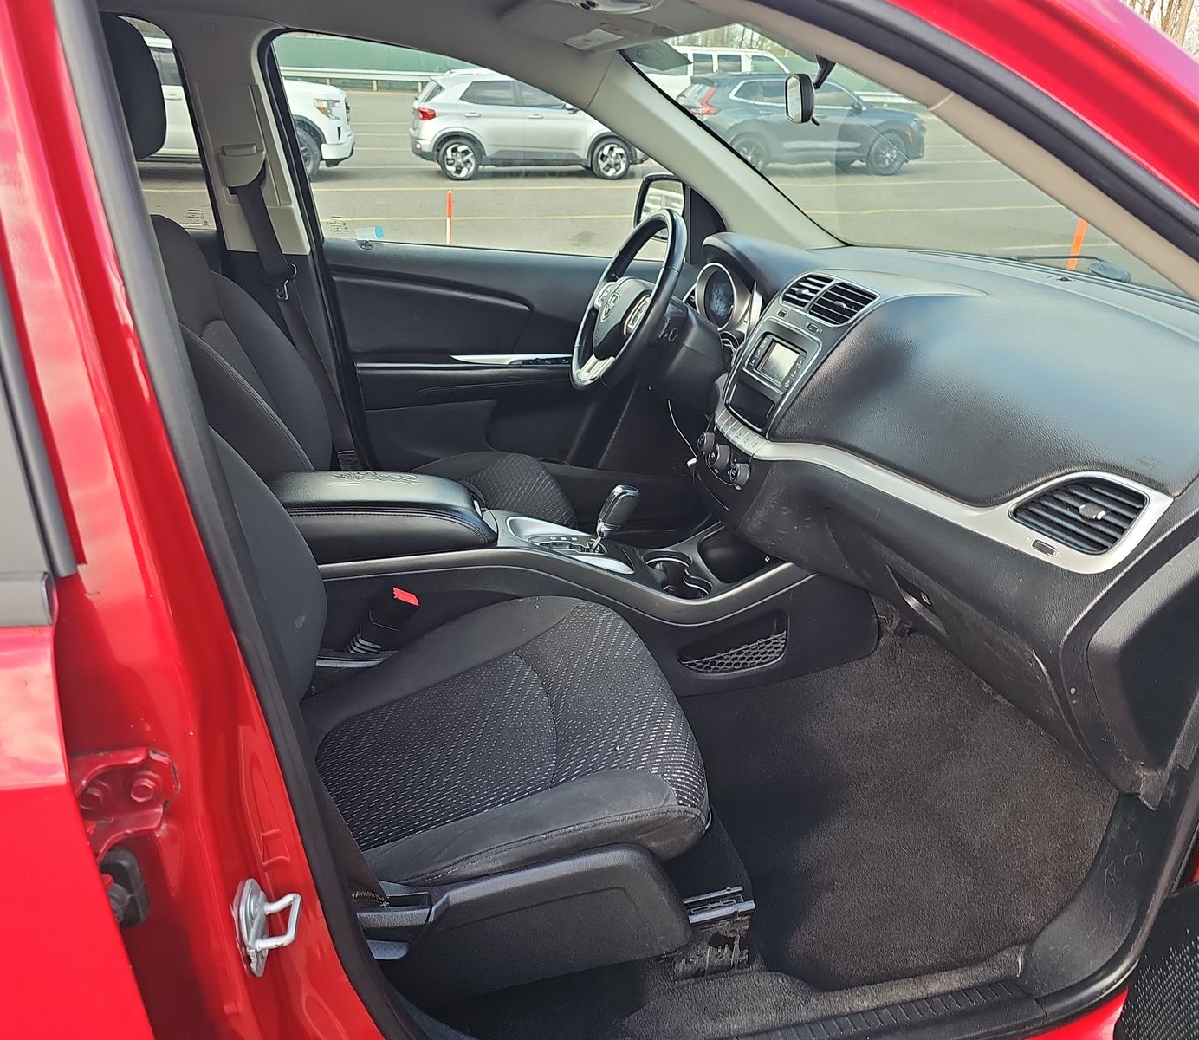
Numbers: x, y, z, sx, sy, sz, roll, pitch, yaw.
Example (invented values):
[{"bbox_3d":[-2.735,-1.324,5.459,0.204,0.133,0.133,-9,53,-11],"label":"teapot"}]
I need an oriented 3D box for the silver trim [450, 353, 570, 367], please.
[{"bbox_3d":[-0.191,-0.355,2.048,0.300,0.030,0.060,-4,26,-11],"label":"silver trim"}]

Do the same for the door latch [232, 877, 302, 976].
[{"bbox_3d":[-0.256,0.316,0.709,0.044,0.075,0.040,4,25,6],"label":"door latch"}]

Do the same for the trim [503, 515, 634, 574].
[{"bbox_3d":[-0.048,0.037,1.532,0.210,0.035,0.140,9,22,-17],"label":"trim"}]

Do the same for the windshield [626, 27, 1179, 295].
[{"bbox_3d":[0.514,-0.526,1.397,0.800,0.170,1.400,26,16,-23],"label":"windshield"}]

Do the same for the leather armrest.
[{"bbox_3d":[-0.365,-0.018,1.427,0.400,0.125,0.200,-4,26,-11],"label":"leather armrest"}]

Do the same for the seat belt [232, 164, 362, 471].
[{"bbox_3d":[-0.623,-0.395,1.940,0.090,0.700,0.070,-16,32,-5],"label":"seat belt"}]

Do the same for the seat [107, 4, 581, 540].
[{"bbox_3d":[-0.451,-0.343,1.695,0.860,1.000,0.530,-4,26,-11],"label":"seat"}]

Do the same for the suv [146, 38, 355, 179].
[{"bbox_3d":[-6.600,-6.420,14.420,5.300,1.920,2.050,-5,26,-14],"label":"suv"}]

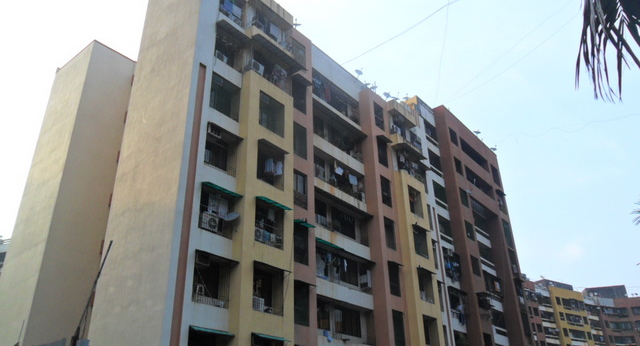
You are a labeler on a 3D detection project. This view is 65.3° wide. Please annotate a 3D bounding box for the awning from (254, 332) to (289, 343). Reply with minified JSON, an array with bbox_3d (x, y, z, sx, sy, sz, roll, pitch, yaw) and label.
[{"bbox_3d":[-1.925,6.578,19.958,0.460,0.210,1.810,-22,-34,34],"label":"awning"}]

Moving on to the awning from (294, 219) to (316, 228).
[{"bbox_3d":[-0.747,2.447,24.323,0.433,0.191,1.147,-22,-33,33],"label":"awning"}]

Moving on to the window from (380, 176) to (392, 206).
[{"bbox_3d":[4.277,1.239,32.619,0.201,2.012,1.137,-22,-33,33],"label":"window"}]

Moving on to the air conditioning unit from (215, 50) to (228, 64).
[{"bbox_3d":[-4.887,-5.511,24.392,0.310,0.550,0.760,-22,-34,34],"label":"air conditioning unit"}]

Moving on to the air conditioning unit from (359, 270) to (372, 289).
[{"bbox_3d":[2.784,6.428,29.964,0.550,1.020,0.390,-22,-34,34],"label":"air conditioning unit"}]

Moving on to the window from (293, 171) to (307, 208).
[{"bbox_3d":[-1.029,0.864,25.332,0.201,1.972,1.076,-22,-33,33],"label":"window"}]

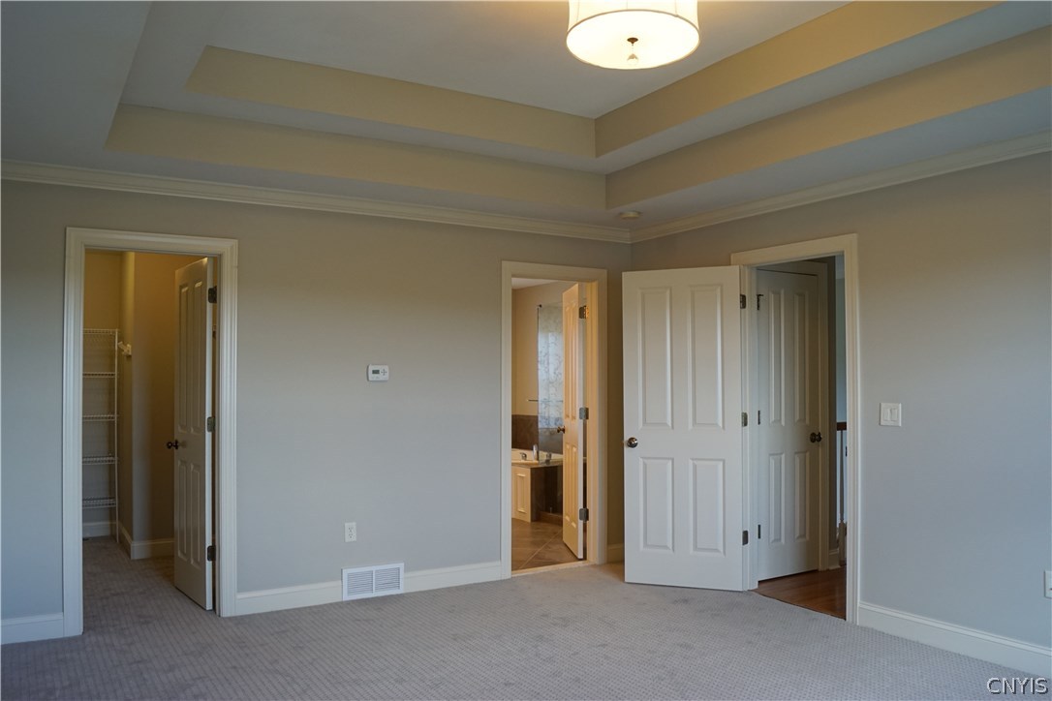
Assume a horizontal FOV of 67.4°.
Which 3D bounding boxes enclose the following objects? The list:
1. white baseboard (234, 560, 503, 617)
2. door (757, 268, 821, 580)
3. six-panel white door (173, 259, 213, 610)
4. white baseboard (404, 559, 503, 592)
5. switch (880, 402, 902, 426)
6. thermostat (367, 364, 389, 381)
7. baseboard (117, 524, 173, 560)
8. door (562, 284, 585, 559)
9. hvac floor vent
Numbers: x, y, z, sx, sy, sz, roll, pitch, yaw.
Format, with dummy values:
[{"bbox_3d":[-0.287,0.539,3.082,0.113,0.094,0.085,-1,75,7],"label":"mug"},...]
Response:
[{"bbox_3d":[-0.903,1.452,4.856,1.676,0.120,0.018,1,-2,-28],"label":"white baseboard"},{"bbox_3d":[1.762,0.491,5.331,0.612,2.032,0.040,1,-2,-32],"label":"door"},{"bbox_3d":[-2.027,0.489,4.836,0.040,2.032,0.693,2,-3,-38],"label":"six-panel white door"},{"bbox_3d":[-0.464,1.460,5.094,0.678,0.120,0.018,1,-2,-28],"label":"white baseboard"},{"bbox_3d":[1.931,0.341,4.168,0.012,0.119,0.117,1,-2,-33],"label":"switch"},{"bbox_3d":[-0.915,0.140,4.887,0.124,0.097,0.030,1,-2,-28],"label":"thermostat"},{"bbox_3d":[-3.029,1.503,6.311,0.340,0.120,0.950,1,-2,-33],"label":"baseboard"},{"bbox_3d":[0.365,0.531,6.178,0.040,2.032,0.675,0,-2,-7],"label":"door"},{"bbox_3d":[-0.933,1.414,4.834,0.385,0.190,0.028,1,-2,-28],"label":"hvac floor vent"}]

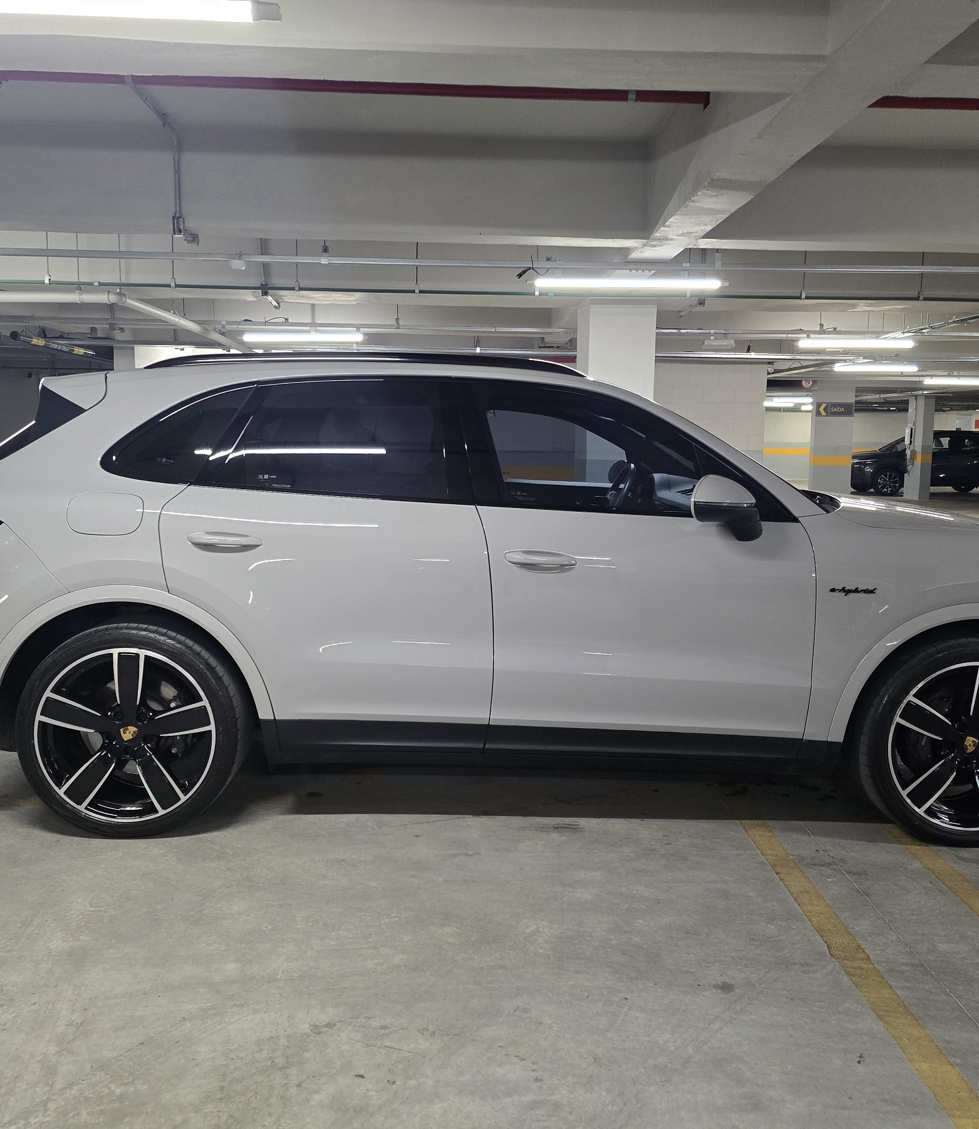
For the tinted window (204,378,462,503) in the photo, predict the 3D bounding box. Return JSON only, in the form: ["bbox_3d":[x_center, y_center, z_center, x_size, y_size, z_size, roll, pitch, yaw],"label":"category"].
[{"bbox_3d":[-0.532,-0.438,3.487,0.922,0.469,0.090,1,-16,0],"label":"tinted window"}]

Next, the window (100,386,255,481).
[{"bbox_3d":[-1.089,-0.458,3.496,0.499,0.375,0.090,1,-18,0],"label":"window"}]

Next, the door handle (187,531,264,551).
[{"bbox_3d":[-0.877,-0.078,3.324,0.260,0.062,0.055,1,7,-1],"label":"door handle"}]

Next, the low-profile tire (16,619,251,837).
[{"bbox_3d":[-1.234,0.565,3.526,0.737,0.737,0.305,1,8,0],"label":"low-profile tire"}]

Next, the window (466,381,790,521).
[{"bbox_3d":[0.481,-0.403,3.498,1.121,0.505,0.100,1,-14,0],"label":"window"}]

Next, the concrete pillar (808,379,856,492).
[{"bbox_3d":[7.064,-2.487,20.674,0.763,2.460,0.270,1,8,-2],"label":"concrete pillar"}]

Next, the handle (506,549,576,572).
[{"bbox_3d":[0.172,-0.014,3.361,0.235,0.072,0.065,1,8,0],"label":"handle"}]

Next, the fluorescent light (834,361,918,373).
[{"bbox_3d":[5.651,-2.875,14.600,1.240,0.090,0.100,1,8,-2],"label":"fluorescent light"}]

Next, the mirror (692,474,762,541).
[{"bbox_3d":[0.782,-0.188,3.301,0.170,0.200,0.250,1,8,0],"label":"mirror"}]

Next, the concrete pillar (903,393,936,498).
[{"bbox_3d":[9.888,-2.698,22.900,0.250,2.420,0.700,0,7,-3],"label":"concrete pillar"}]

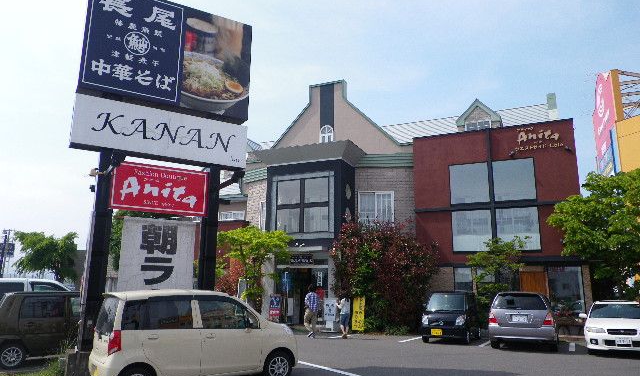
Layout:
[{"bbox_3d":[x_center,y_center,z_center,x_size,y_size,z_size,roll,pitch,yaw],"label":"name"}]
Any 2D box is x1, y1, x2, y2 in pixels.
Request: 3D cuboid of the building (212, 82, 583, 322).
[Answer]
[{"bbox_3d":[4.170,1.411,26.900,16.300,11.300,10.500,-5,-13,23],"label":"building"}]

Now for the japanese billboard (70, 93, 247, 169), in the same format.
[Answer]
[{"bbox_3d":[-3.223,-1.053,10.770,3.515,1.033,0.350,8,-14,-30],"label":"japanese billboard"}]

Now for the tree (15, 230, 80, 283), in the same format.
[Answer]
[{"bbox_3d":[-11.379,3.758,21.500,2.800,4.100,2.800,7,-13,-27],"label":"tree"}]

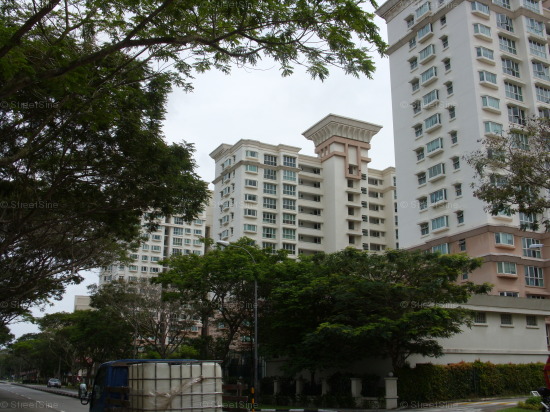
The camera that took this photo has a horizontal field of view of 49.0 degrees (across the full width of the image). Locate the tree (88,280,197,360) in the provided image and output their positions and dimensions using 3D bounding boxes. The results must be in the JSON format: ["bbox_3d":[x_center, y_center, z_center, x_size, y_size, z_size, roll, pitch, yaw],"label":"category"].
[{"bbox_3d":[-12.291,12.186,55.811,9.600,10.640,9.400,0,-16,0],"label":"tree"}]

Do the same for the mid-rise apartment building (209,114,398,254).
[{"bbox_3d":[11.868,10.147,129.906,49.000,53.800,21.000,8,-17,-25],"label":"mid-rise apartment building"}]

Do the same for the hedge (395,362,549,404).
[{"bbox_3d":[12.247,10.903,37.452,12.400,2.150,1.200,8,-17,-25],"label":"hedge"}]

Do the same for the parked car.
[{"bbox_3d":[-33.597,26.959,91.661,1.750,1.470,4.350,7,-18,-25],"label":"parked car"}]

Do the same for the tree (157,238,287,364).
[{"bbox_3d":[-3.900,8.090,44.290,9.300,11.400,9.000,0,-16,0],"label":"tree"}]

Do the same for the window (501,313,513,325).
[{"bbox_3d":[18.927,9.214,49.341,1.220,0.900,0.150,8,-18,-28],"label":"window"}]

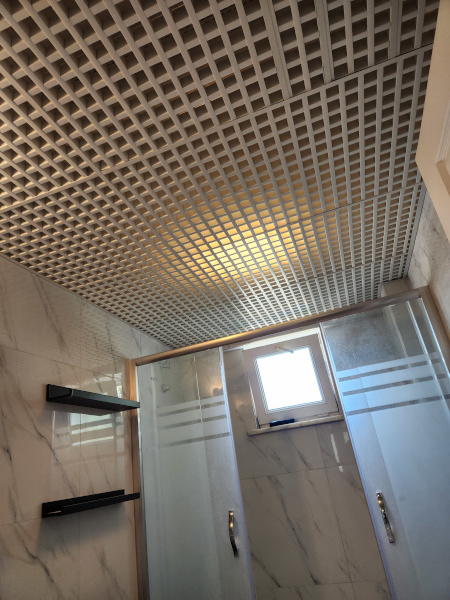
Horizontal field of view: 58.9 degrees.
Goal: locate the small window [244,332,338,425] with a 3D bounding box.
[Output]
[{"bbox_3d":[0.445,0.548,2.754,0.545,0.530,0.085,-15,-11,14],"label":"small window"}]

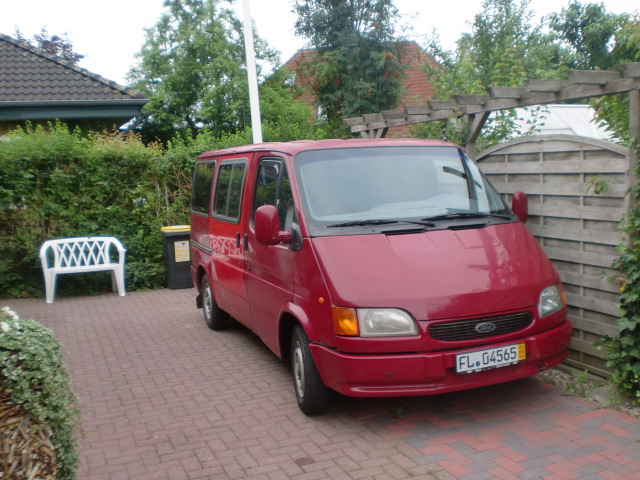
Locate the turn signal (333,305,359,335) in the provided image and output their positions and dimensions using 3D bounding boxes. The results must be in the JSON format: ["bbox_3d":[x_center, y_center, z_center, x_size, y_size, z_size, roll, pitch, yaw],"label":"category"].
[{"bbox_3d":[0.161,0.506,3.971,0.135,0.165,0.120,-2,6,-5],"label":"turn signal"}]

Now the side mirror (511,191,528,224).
[{"bbox_3d":[1.637,-0.258,5.282,0.190,0.262,0.110,-5,7,-32],"label":"side mirror"}]

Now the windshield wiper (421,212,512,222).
[{"bbox_3d":[1.107,-0.177,4.798,0.890,0.060,0.080,-5,7,-32],"label":"windshield wiper"}]

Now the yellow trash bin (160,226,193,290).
[{"bbox_3d":[-2.213,0.276,10.216,0.480,0.940,0.550,-4,6,-21],"label":"yellow trash bin"}]

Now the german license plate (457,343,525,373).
[{"bbox_3d":[1.071,0.732,4.020,0.520,0.115,0.015,-4,3,-22],"label":"german license plate"}]

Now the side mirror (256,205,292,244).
[{"bbox_3d":[-0.315,-0.106,4.487,0.265,0.270,0.130,-3,6,-15],"label":"side mirror"}]

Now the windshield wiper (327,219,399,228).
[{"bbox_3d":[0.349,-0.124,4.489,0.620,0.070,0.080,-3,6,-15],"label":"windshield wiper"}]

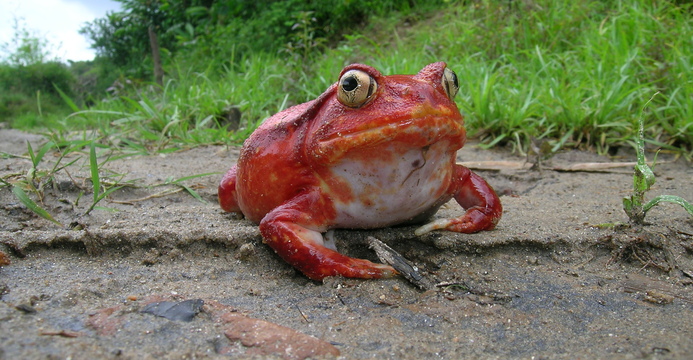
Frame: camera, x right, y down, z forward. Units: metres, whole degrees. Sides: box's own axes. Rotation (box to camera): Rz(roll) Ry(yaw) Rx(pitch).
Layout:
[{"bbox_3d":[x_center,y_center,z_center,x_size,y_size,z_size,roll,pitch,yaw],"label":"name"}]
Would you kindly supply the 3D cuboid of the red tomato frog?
[{"bbox_3d":[0.004,-0.007,0.180,0.081,0.057,0.088,-5,8,-38],"label":"red tomato frog"}]

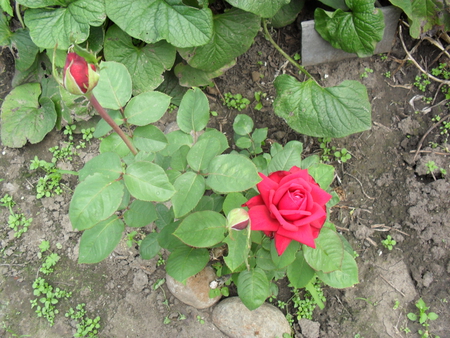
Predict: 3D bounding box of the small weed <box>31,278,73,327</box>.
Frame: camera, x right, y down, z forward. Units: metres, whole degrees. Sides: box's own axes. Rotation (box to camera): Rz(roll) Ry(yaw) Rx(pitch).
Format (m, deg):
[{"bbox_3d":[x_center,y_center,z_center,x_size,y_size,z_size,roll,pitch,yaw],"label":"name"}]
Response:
[{"bbox_3d":[-0.317,0.242,0.831,0.077,0.035,0.089,0,58,0],"label":"small weed"}]

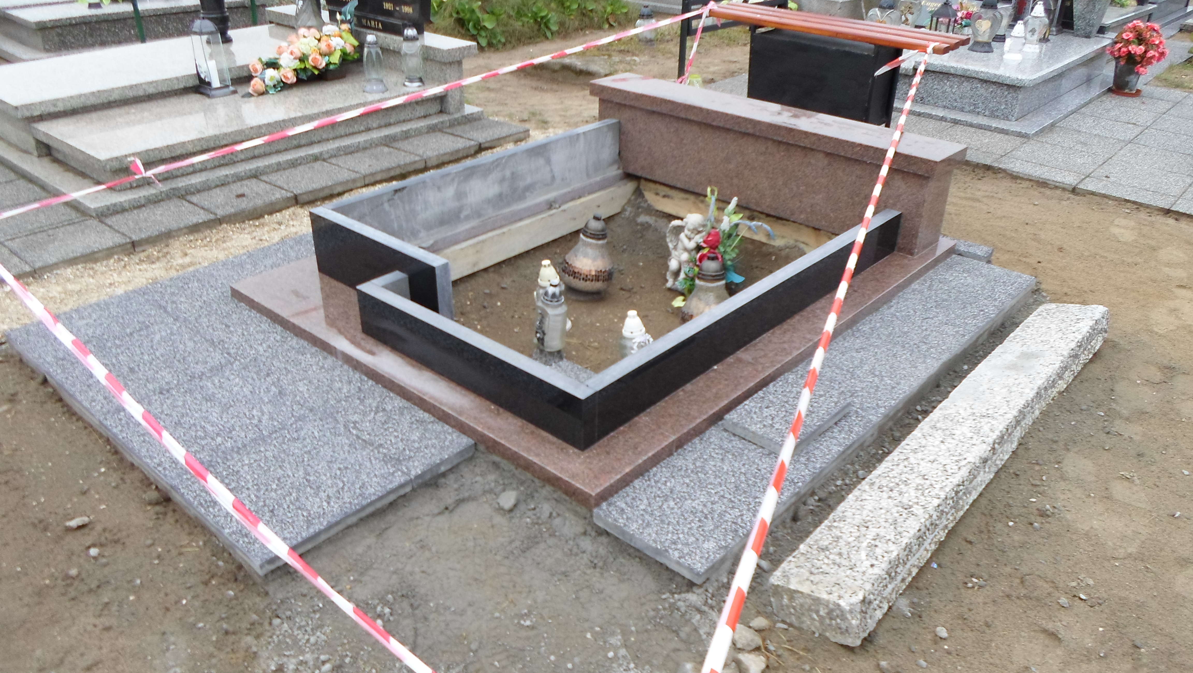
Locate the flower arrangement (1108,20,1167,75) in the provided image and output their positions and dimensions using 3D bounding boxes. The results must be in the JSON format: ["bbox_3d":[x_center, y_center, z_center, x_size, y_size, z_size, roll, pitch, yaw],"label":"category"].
[{"bbox_3d":[3.482,-1.861,5.550,0.360,0.330,0.360,20,33,31],"label":"flower arrangement"}]

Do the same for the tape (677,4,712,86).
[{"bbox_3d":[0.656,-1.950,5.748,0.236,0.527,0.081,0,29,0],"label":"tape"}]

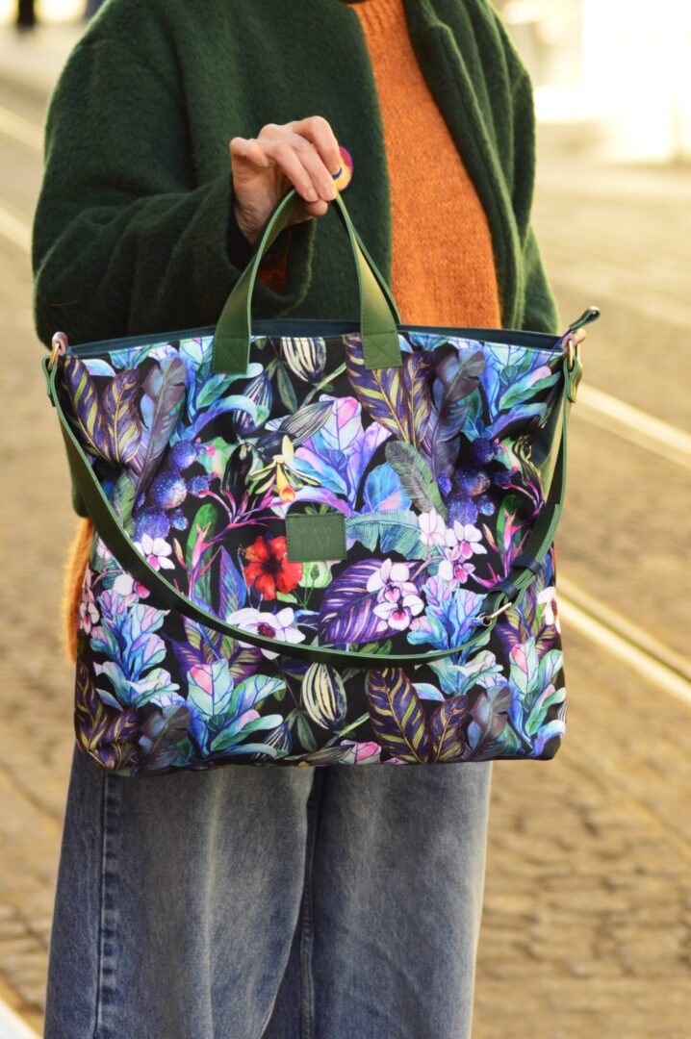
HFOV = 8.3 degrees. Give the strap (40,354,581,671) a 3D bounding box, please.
[{"bbox_3d":[-0.030,-0.008,4.120,0.468,0.262,0.110,0,8,0],"label":"strap"}]

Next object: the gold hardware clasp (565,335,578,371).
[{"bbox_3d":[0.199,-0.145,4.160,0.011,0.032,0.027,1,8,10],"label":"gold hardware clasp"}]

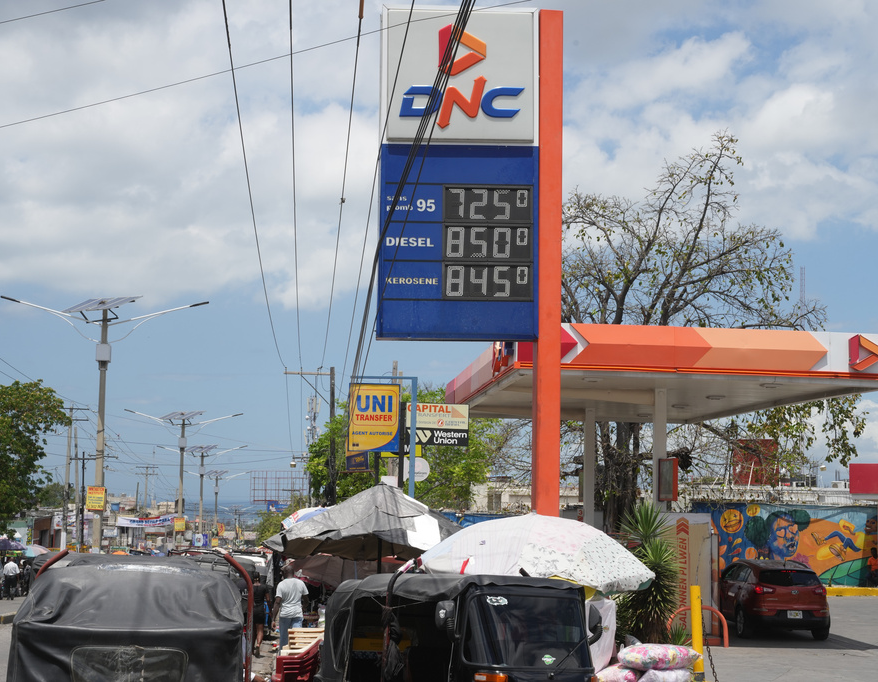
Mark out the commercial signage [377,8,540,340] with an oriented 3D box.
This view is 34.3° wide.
[{"bbox_3d":[0.301,-2.574,22.159,2.470,5.220,0.440,2,-6,-7],"label":"commercial signage"}]

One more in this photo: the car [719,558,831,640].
[{"bbox_3d":[7.253,5.737,31.650,1.860,1.640,4.440,1,-6,-5],"label":"car"}]

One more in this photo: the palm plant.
[{"bbox_3d":[3.842,4.285,26.200,1.300,2.700,1.300,1,-6,0],"label":"palm plant"}]

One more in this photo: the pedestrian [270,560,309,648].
[{"bbox_3d":[-2.492,4.581,23.700,0.580,1.770,0.420,1,-6,-6],"label":"pedestrian"}]

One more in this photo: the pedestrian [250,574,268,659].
[{"bbox_3d":[-3.334,5.118,26.700,0.480,1.610,0.420,1,-6,-6],"label":"pedestrian"}]

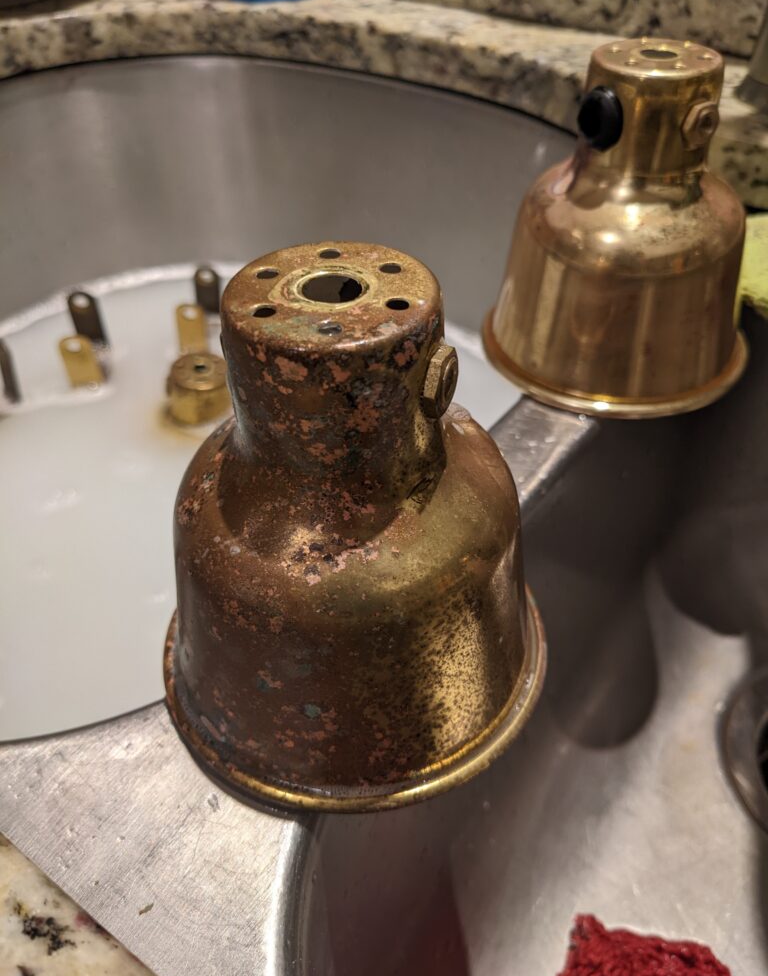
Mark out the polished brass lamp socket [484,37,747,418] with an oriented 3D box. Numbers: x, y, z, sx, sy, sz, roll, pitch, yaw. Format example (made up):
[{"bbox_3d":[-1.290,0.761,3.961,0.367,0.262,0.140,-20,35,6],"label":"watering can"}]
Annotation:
[{"bbox_3d":[0.079,-0.086,0.252,0.091,0.094,0.091,-2,45,2],"label":"polished brass lamp socket"}]

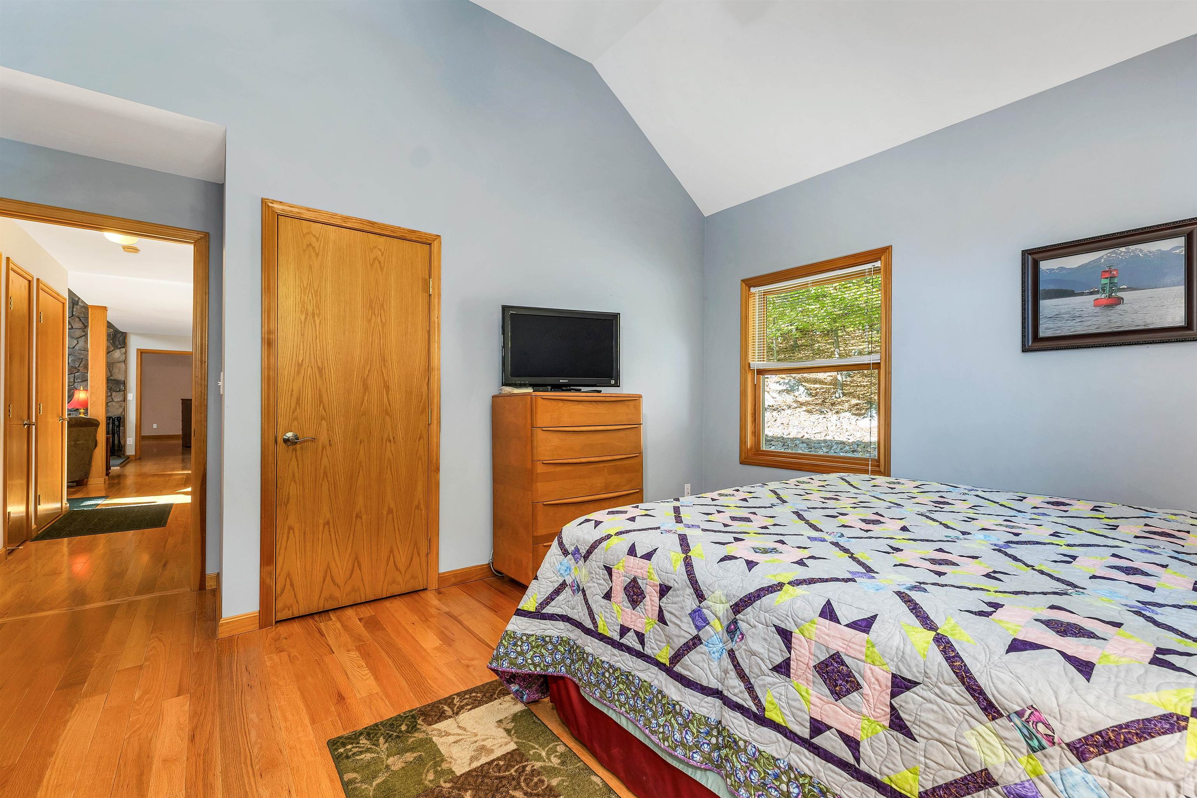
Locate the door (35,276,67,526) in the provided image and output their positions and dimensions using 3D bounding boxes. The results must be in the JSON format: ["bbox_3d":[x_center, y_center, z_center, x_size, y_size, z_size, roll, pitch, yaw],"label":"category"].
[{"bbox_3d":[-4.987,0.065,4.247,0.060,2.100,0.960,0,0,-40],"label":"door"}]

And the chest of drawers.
[{"bbox_3d":[-0.185,0.555,2.970,0.830,1.155,0.490,0,0,-38],"label":"chest of drawers"}]

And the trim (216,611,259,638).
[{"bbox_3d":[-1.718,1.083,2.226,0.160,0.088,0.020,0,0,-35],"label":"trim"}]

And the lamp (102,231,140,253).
[{"bbox_3d":[-3.660,-1.255,3.590,0.240,0.110,0.240,0,0,-40],"label":"lamp"}]

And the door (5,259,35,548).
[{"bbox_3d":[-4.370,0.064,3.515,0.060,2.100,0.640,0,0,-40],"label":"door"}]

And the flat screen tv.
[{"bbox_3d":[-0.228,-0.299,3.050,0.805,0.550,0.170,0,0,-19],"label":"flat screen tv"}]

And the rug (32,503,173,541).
[{"bbox_3d":[-4.535,1.118,4.361,0.790,0.012,1.280,0,0,-40],"label":"rug"}]

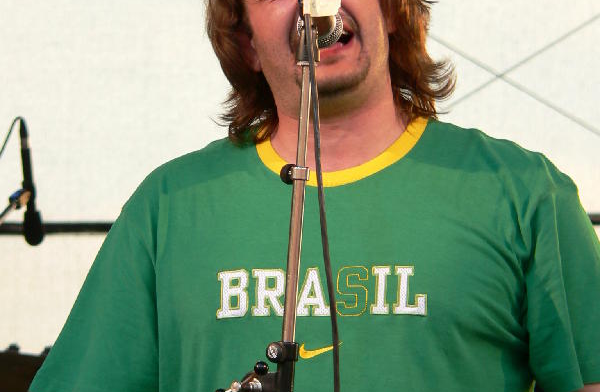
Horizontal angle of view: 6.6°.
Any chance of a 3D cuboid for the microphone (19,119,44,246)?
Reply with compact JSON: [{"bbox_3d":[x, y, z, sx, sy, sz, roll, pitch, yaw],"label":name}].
[{"bbox_3d":[-0.565,-0.028,10.800,0.044,0.265,0.044,-4,2,0],"label":"microphone"}]

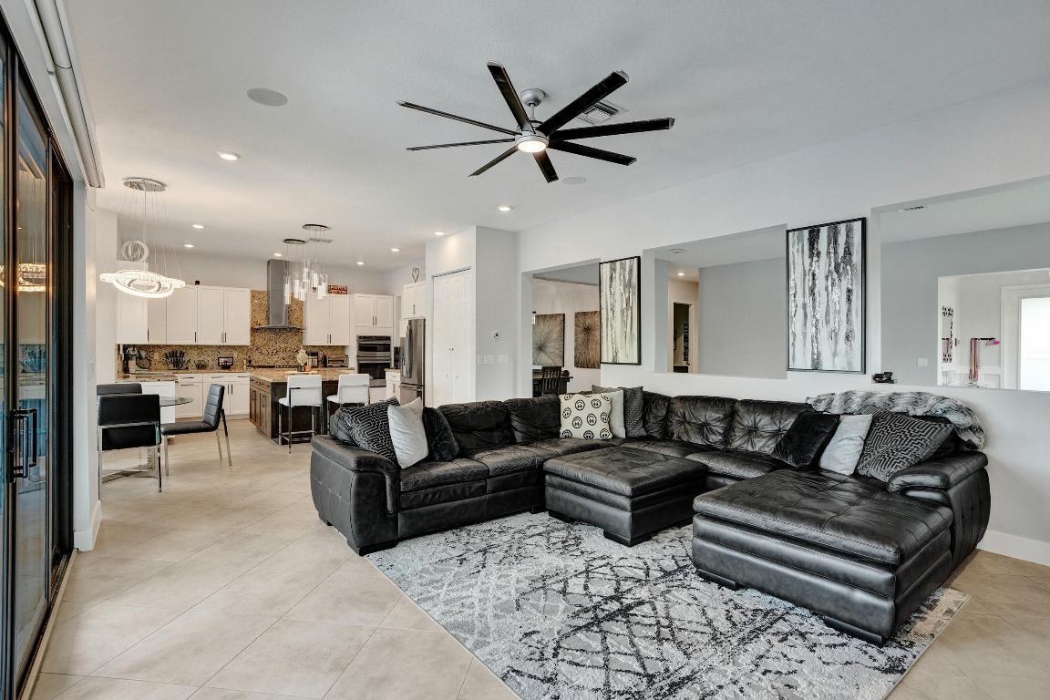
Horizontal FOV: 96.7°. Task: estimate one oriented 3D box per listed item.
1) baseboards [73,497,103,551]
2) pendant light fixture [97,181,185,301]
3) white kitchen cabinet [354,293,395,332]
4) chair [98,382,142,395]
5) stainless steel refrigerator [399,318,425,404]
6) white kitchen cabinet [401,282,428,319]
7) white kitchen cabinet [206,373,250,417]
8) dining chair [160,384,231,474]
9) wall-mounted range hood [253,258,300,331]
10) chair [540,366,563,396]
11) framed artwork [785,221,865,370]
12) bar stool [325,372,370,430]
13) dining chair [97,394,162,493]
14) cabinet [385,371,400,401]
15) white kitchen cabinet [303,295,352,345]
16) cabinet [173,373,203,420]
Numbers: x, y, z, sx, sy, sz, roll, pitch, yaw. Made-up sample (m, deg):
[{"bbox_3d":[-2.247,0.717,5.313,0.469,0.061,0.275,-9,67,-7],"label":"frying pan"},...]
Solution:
[{"bbox_3d":[-3.112,1.247,3.331,0.110,0.135,0.760,0,0,-39],"label":"baseboards"},{"bbox_3d":[-3.992,-1.142,4.902,0.700,1.215,0.700,0,0,-39],"label":"pendant light fixture"},{"bbox_3d":[-3.442,-0.814,10.299,0.865,0.730,0.600,0,0,-39],"label":"white kitchen cabinet"},{"bbox_3d":[-4.560,0.846,5.231,0.430,0.900,0.620,0,0,-39],"label":"chair"},{"bbox_3d":[-1.641,0.397,8.121,0.840,1.790,0.900,0,0,-39],"label":"stainless steel refrigerator"},{"bbox_3d":[-1.710,-0.843,8.334,0.620,0.600,0.930,0,0,-39],"label":"white kitchen cabinet"},{"bbox_3d":[-5.492,0.842,8.638,0.830,0.880,0.630,0,0,-39],"label":"white kitchen cabinet"},{"bbox_3d":[-3.681,0.851,5.214,0.460,0.910,0.630,0,0,43],"label":"dining chair"},{"bbox_3d":[-4.869,-1.079,9.218,0.880,1.370,0.490,0,0,-39],"label":"wall-mounted range hood"},{"bbox_3d":[0.342,0.813,8.640,0.470,0.980,0.540,0,0,-39],"label":"chair"},{"bbox_3d":[2.469,-0.421,3.851,0.045,1.210,0.565,0,0,-39],"label":"framed artwork"},{"bbox_3d":[-2.495,0.818,6.628,0.440,0.970,0.550,0,0,-39],"label":"bar stool"},{"bbox_3d":[-3.715,0.855,4.398,0.430,0.900,0.620,0,0,-39],"label":"dining chair"},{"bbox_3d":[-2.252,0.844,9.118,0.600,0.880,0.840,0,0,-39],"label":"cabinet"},{"bbox_3d":[-4.202,-0.630,9.887,0.870,1.080,0.340,0,0,-39],"label":"white kitchen cabinet"},{"bbox_3d":[-5.975,0.842,8.241,0.430,0.880,0.630,0,0,-39],"label":"cabinet"}]

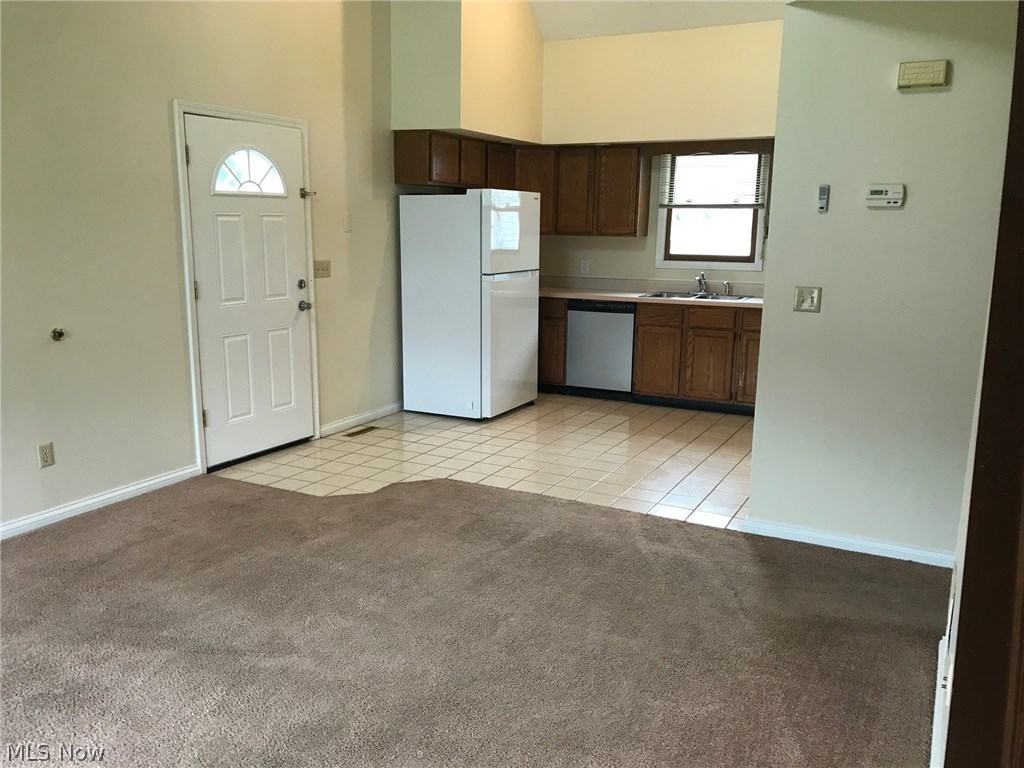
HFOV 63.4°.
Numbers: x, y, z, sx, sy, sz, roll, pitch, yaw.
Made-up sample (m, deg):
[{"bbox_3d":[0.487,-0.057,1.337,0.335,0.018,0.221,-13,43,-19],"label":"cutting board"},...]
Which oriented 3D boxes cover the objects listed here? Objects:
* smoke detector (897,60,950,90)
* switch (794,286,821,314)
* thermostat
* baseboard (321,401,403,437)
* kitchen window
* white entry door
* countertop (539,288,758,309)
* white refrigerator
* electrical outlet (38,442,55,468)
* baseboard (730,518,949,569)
[{"bbox_3d":[1.647,-1.239,3.318,0.166,0.100,0.045,6,13,28],"label":"smoke detector"},{"bbox_3d":[1.318,-0.376,3.686,0.115,0.115,0.010,6,13,28],"label":"switch"},{"bbox_3d":[1.560,-0.785,3.463,0.144,0.090,0.030,6,13,28],"label":"thermostat"},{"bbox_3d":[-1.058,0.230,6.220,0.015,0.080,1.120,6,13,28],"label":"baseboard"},{"bbox_3d":[1.643,-1.454,6.837,0.899,1.017,0.100,6,13,28],"label":"kitchen window"},{"bbox_3d":[-1.581,-0.555,5.091,0.045,2.026,0.912,6,13,28],"label":"white entry door"},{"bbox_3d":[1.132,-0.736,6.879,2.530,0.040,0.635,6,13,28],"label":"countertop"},{"bbox_3d":[-0.320,-0.645,6.530,0.780,1.687,0.785,6,13,28],"label":"white refrigerator"},{"bbox_3d":[-2.244,0.345,3.997,0.012,0.114,0.071,6,13,28],"label":"electrical outlet"},{"bbox_3d":[1.526,0.721,3.783,0.882,0.080,0.014,6,13,28],"label":"baseboard"}]

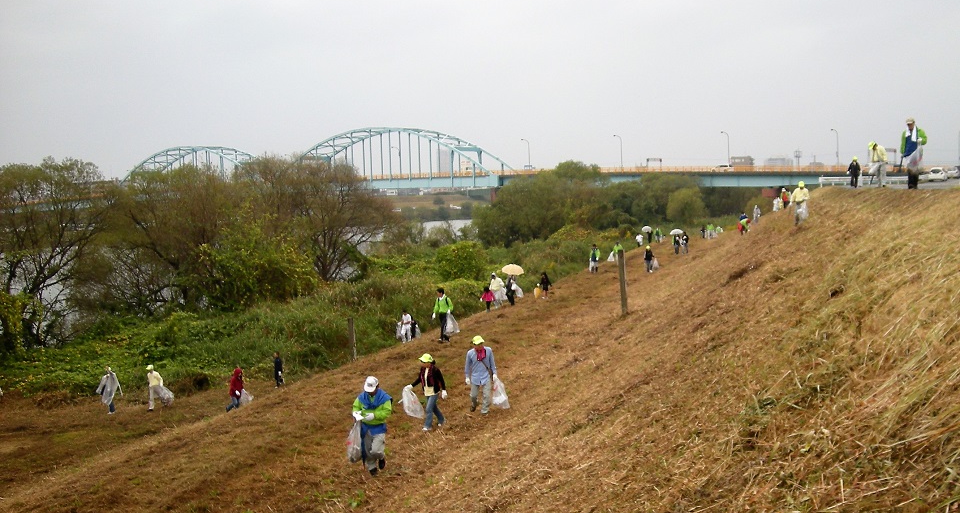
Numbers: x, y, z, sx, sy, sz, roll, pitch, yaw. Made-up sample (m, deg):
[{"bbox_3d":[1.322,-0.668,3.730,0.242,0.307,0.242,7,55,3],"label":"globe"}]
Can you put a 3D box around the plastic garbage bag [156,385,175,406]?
[{"bbox_3d":[-11.184,4.952,34.500,0.600,0.720,0.400,-3,5,-18],"label":"plastic garbage bag"}]

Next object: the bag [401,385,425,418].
[{"bbox_3d":[-1.405,3.080,20.500,0.450,0.670,0.350,-2,5,-4],"label":"bag"}]

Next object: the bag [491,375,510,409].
[{"bbox_3d":[0.465,2.955,21.000,0.380,0.700,0.340,-2,5,1],"label":"bag"}]

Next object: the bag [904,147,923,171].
[{"bbox_3d":[10.104,-2.283,22.600,0.420,0.600,0.340,0,5,24],"label":"bag"}]

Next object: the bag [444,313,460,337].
[{"bbox_3d":[-0.893,2.200,31.500,0.500,0.720,0.360,-2,5,-2],"label":"bag"}]

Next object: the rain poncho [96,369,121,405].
[{"bbox_3d":[-13.154,4.645,34.400,0.800,1.270,0.460,2,6,37],"label":"rain poncho"}]

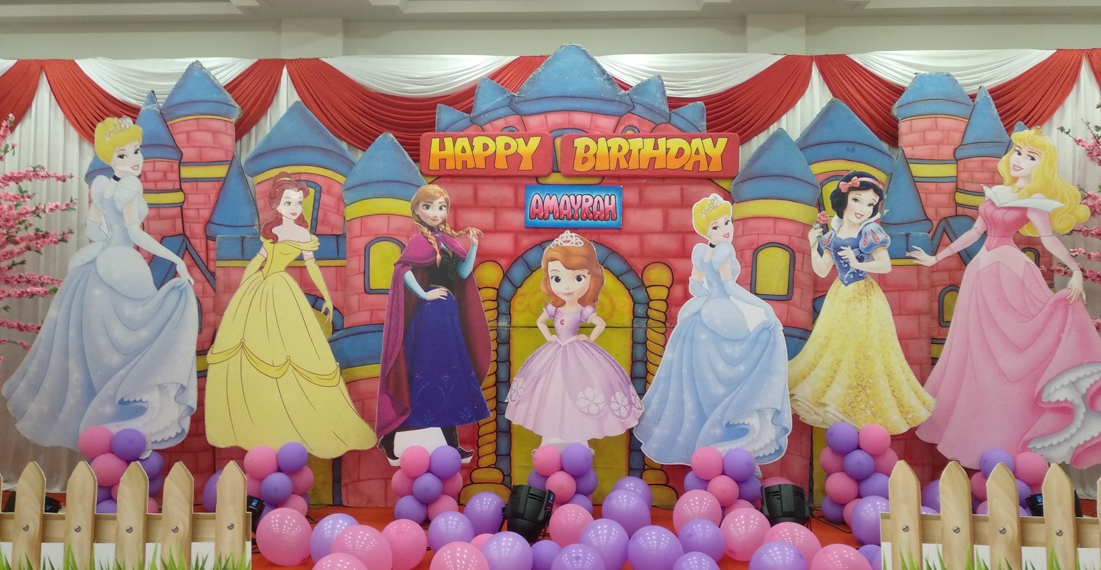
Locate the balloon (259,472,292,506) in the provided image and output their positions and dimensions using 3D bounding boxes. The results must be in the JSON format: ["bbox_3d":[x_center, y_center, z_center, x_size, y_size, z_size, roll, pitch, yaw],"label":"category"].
[{"bbox_3d":[-1.404,1.043,4.230,0.165,0.167,0.175,0,-1,0],"label":"balloon"}]

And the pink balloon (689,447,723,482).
[{"bbox_3d":[0.780,0.894,4.130,0.156,0.162,0.159,0,-1,2],"label":"pink balloon"}]

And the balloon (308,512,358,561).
[{"bbox_3d":[-0.919,1.101,3.571,0.230,0.237,0.235,0,-1,2],"label":"balloon"}]

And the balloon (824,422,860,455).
[{"bbox_3d":[1.558,0.818,4.420,0.182,0.182,0.182,0,0,2],"label":"balloon"}]

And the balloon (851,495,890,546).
[{"bbox_3d":[1.537,1.111,3.905,0.234,0.241,0.238,0,-1,2],"label":"balloon"}]

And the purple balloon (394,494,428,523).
[{"bbox_3d":[-0.707,1.144,4.207,0.160,0.165,0.163,0,-1,2],"label":"purple balloon"}]

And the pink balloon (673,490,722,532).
[{"bbox_3d":[0.695,1.089,3.906,0.232,0.240,0.243,0,0,0],"label":"pink balloon"}]

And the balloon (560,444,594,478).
[{"bbox_3d":[0.141,0.929,4.370,0.167,0.172,0.167,0,0,0],"label":"balloon"}]

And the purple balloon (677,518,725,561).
[{"bbox_3d":[0.656,1.112,3.605,0.199,0.186,0.193,0,-1,2],"label":"purple balloon"}]

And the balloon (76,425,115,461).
[{"bbox_3d":[-2.430,0.844,4.420,0.190,0.190,0.190,0,0,2],"label":"balloon"}]

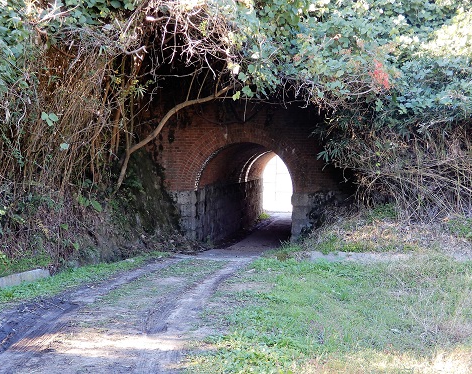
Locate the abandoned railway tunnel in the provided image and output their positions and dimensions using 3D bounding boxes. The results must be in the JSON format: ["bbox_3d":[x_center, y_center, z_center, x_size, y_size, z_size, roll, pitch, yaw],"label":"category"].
[{"bbox_3d":[1.160,-0.520,18.900,5.000,3.500,8.000,0,2,12],"label":"abandoned railway tunnel"}]

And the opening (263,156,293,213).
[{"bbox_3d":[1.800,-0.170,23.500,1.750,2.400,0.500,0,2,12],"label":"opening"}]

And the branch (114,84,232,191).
[{"bbox_3d":[-1.370,-1.090,13.300,2.600,2.300,0.900,0,2,0],"label":"branch"}]

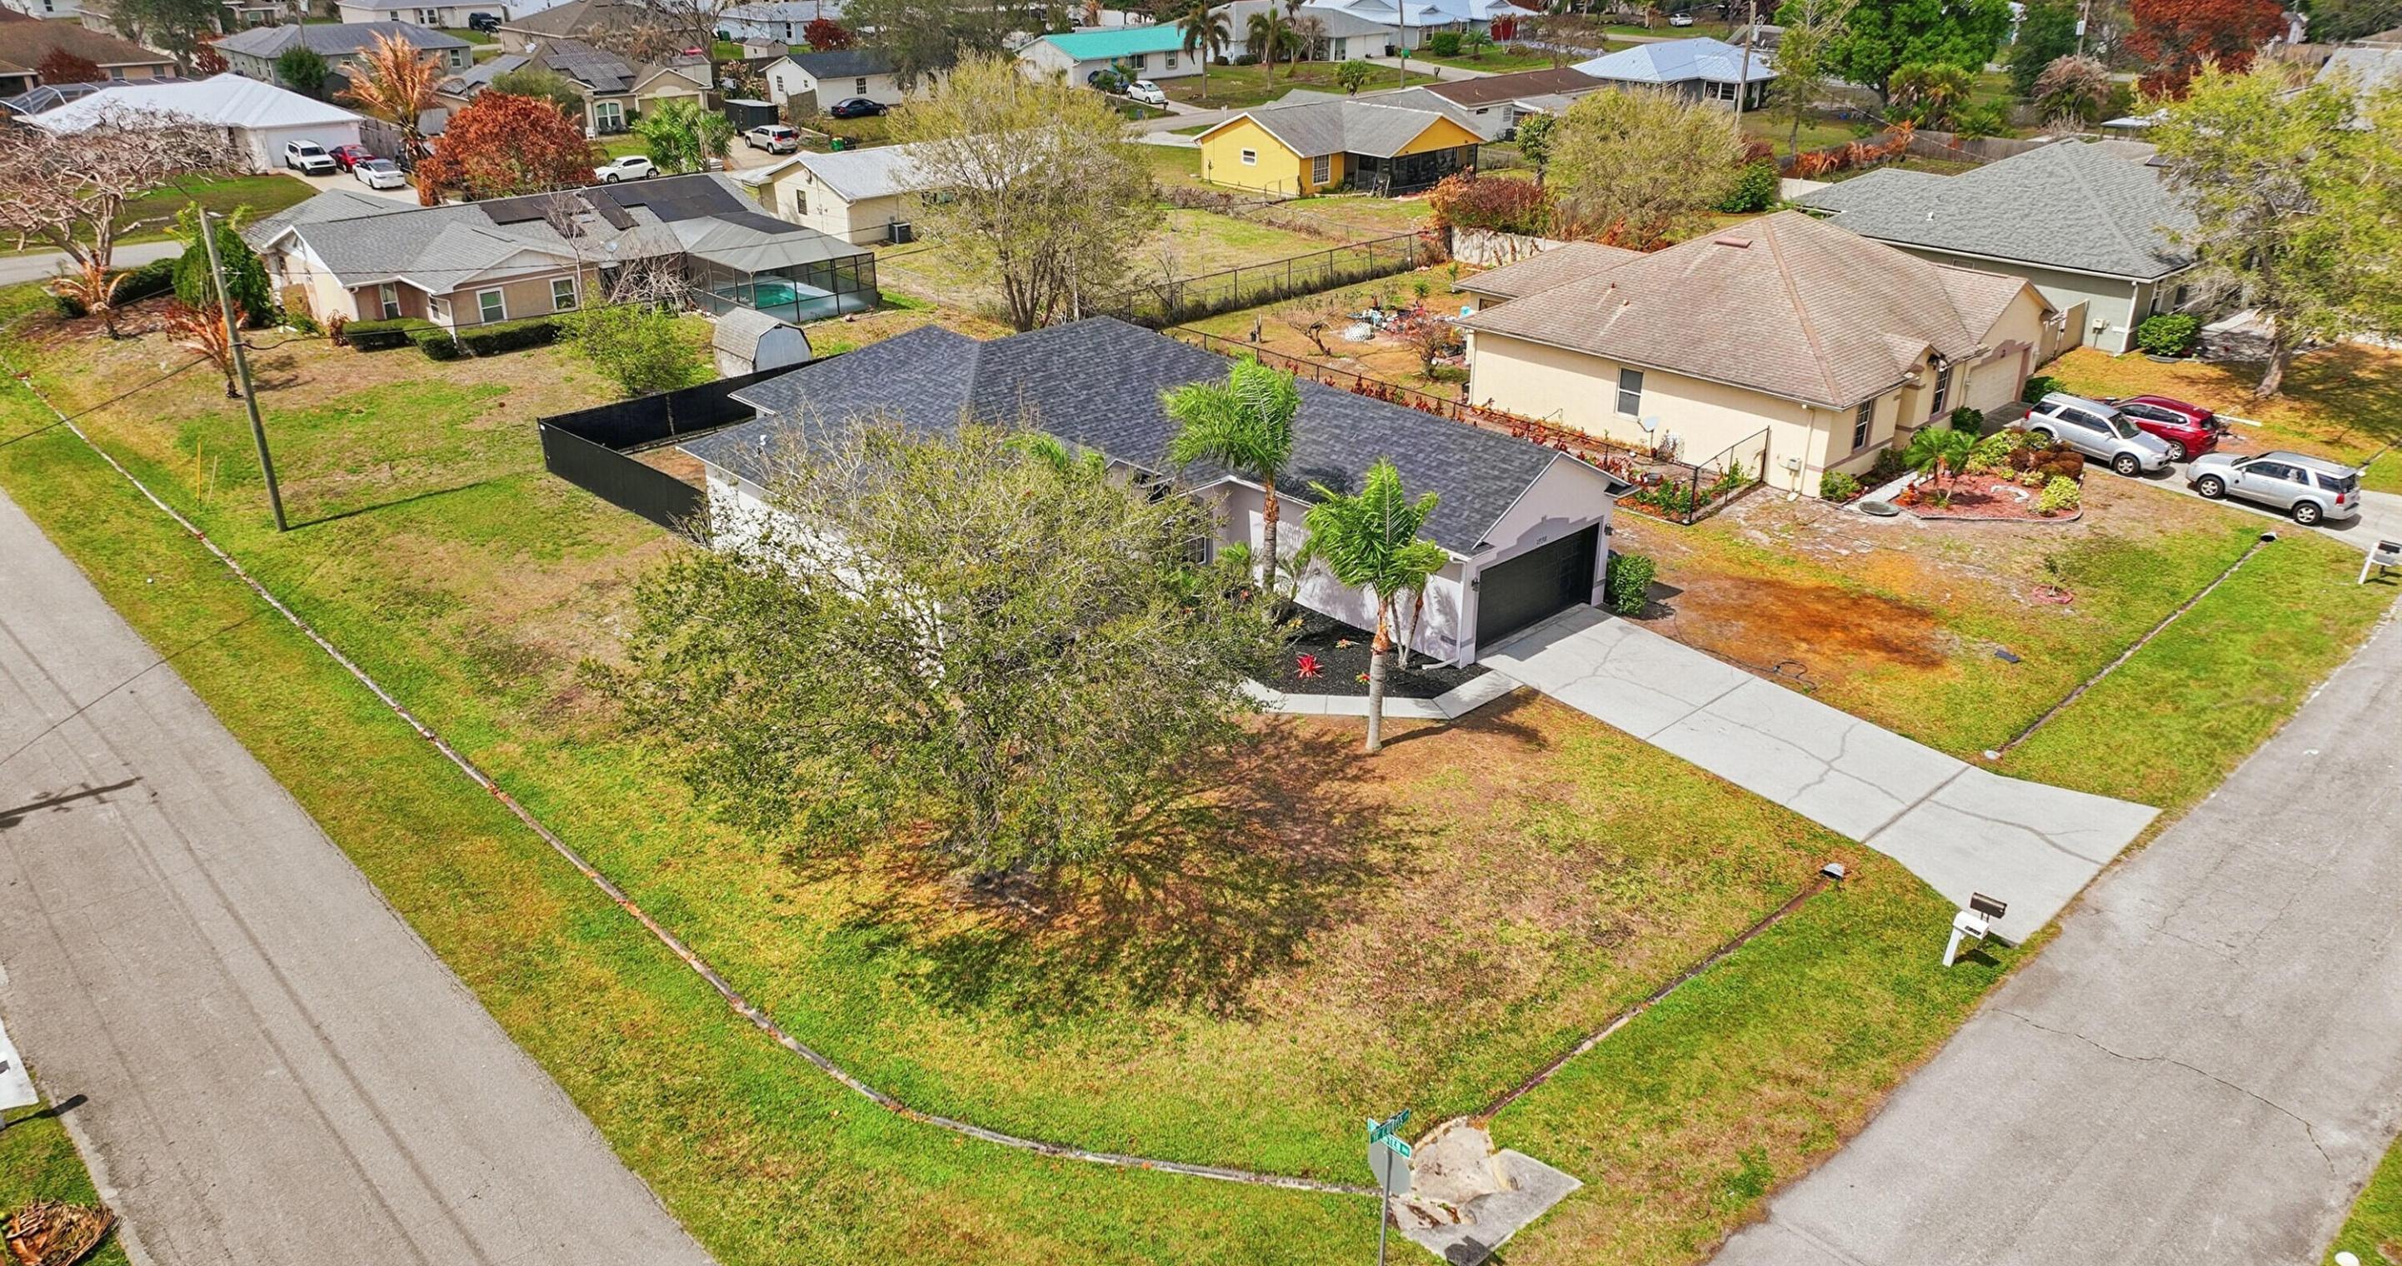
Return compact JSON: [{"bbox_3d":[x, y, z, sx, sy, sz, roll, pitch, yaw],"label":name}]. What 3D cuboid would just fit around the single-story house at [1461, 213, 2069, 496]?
[{"bbox_3d":[19.366,-12.136,61.067,17.084,6.547,18.209,-22,32,-39],"label":"single-story house"}]

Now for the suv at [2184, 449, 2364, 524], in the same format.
[{"bbox_3d":[32.724,-4.688,50.782,1.820,1.680,4.600,-19,31,-35],"label":"suv"}]

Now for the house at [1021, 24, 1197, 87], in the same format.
[{"bbox_3d":[-7.449,-52.551,150.680,16.100,4.400,9.500,-21,32,-38],"label":"house"}]

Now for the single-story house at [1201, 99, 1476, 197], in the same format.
[{"bbox_3d":[8.042,-30.705,103.297,16.500,4.600,18.200,-21,32,-38],"label":"single-story house"}]

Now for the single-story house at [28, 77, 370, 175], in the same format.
[{"bbox_3d":[-65.735,-33.064,108.120,16.266,4.859,16.572,-22,32,-39],"label":"single-story house"}]

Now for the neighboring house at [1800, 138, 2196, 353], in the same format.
[{"bbox_3d":[36.393,-18.795,76.012,17.200,6.000,20.000,-22,33,-39],"label":"neighboring house"}]

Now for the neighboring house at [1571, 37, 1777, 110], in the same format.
[{"bbox_3d":[39.111,-45.198,135.001,16.600,4.700,13.700,-21,32,-38],"label":"neighboring house"}]

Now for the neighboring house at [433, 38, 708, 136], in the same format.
[{"bbox_3d":[-46.774,-39.870,122.032,15.800,5.700,15.500,-21,32,-38],"label":"neighboring house"}]

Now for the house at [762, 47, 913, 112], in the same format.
[{"bbox_3d":[-27.908,-45.673,136.396,13.094,4.194,8.082,-22,32,-39],"label":"house"}]

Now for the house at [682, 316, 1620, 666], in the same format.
[{"bbox_3d":[-2.948,-4.530,45.911,16.800,5.250,24.600,-21,32,-38],"label":"house"}]

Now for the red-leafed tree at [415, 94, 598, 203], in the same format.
[{"bbox_3d":[-40.484,-27.784,95.444,10.230,5.972,9.514,-22,32,-39],"label":"red-leafed tree"}]

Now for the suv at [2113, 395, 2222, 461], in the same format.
[{"bbox_3d":[31.964,-7.157,56.212,1.890,1.690,4.780,-21,35,-38],"label":"suv"}]

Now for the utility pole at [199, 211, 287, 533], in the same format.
[{"bbox_3d":[-26.991,-7.218,46.995,0.276,9.268,0.276,-22,32,-39],"label":"utility pole"}]

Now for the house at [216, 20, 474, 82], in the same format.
[{"bbox_3d":[-78.561,-53.463,152.313,17.100,4.900,16.380,-21,32,-38],"label":"house"}]

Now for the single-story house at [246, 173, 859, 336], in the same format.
[{"bbox_3d":[-28.220,-16.859,72.983,19.800,4.800,20.400,-21,32,-38],"label":"single-story house"}]

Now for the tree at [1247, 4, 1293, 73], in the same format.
[{"bbox_3d":[6.098,-51.155,145.480,4.194,6.651,4.194,0,25,0],"label":"tree"}]

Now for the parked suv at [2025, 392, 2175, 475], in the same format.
[{"bbox_3d":[29.744,-6.562,55.147,1.830,1.690,4.600,-19,34,-35],"label":"parked suv"}]

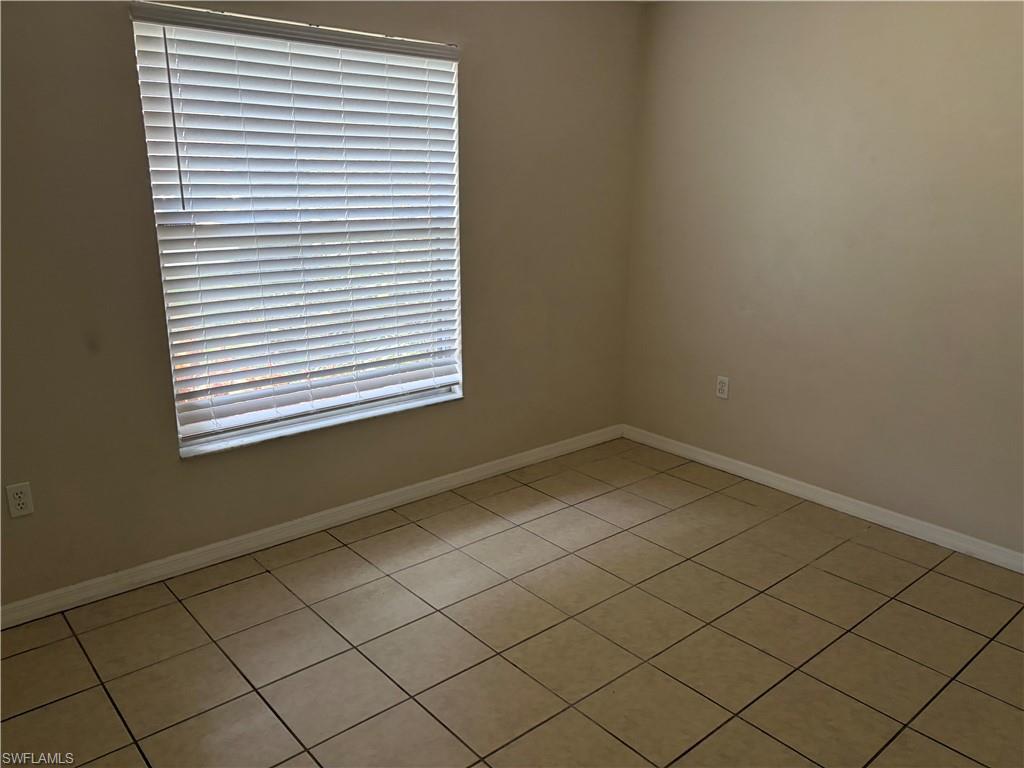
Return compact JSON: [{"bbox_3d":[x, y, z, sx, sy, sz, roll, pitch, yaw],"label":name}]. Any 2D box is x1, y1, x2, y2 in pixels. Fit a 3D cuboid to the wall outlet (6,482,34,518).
[{"bbox_3d":[-1.678,0.397,2.627,0.071,0.114,0.008,-12,19,-39],"label":"wall outlet"}]

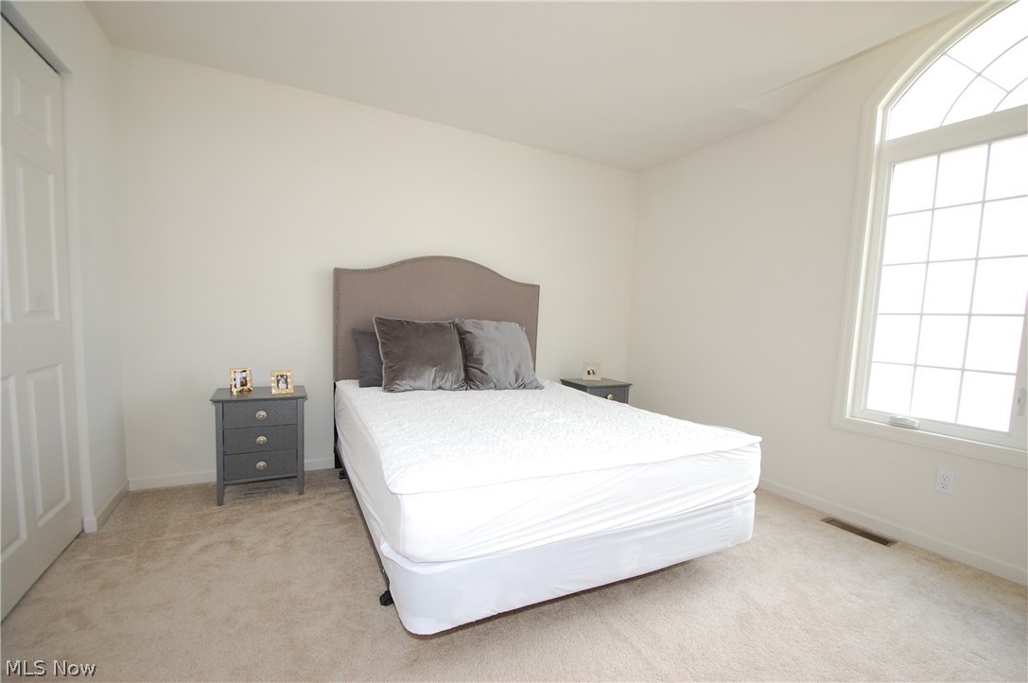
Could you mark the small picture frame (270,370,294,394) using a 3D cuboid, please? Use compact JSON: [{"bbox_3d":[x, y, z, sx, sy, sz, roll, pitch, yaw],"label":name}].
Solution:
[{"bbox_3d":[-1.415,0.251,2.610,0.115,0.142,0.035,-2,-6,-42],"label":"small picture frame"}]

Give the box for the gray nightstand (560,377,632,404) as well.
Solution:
[{"bbox_3d":[0.682,0.626,3.619,0.472,0.582,0.366,0,5,-26],"label":"gray nightstand"}]

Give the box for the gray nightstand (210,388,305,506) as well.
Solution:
[{"bbox_3d":[-1.538,0.610,2.625,0.472,0.596,0.366,0,5,-26],"label":"gray nightstand"}]

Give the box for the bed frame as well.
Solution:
[{"bbox_3d":[-0.091,0.212,2.381,1.557,1.532,2.030,0,5,-26],"label":"bed frame"}]

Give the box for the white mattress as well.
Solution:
[{"bbox_3d":[-0.066,0.460,2.368,1.520,0.234,1.964,0,5,-26],"label":"white mattress"}]

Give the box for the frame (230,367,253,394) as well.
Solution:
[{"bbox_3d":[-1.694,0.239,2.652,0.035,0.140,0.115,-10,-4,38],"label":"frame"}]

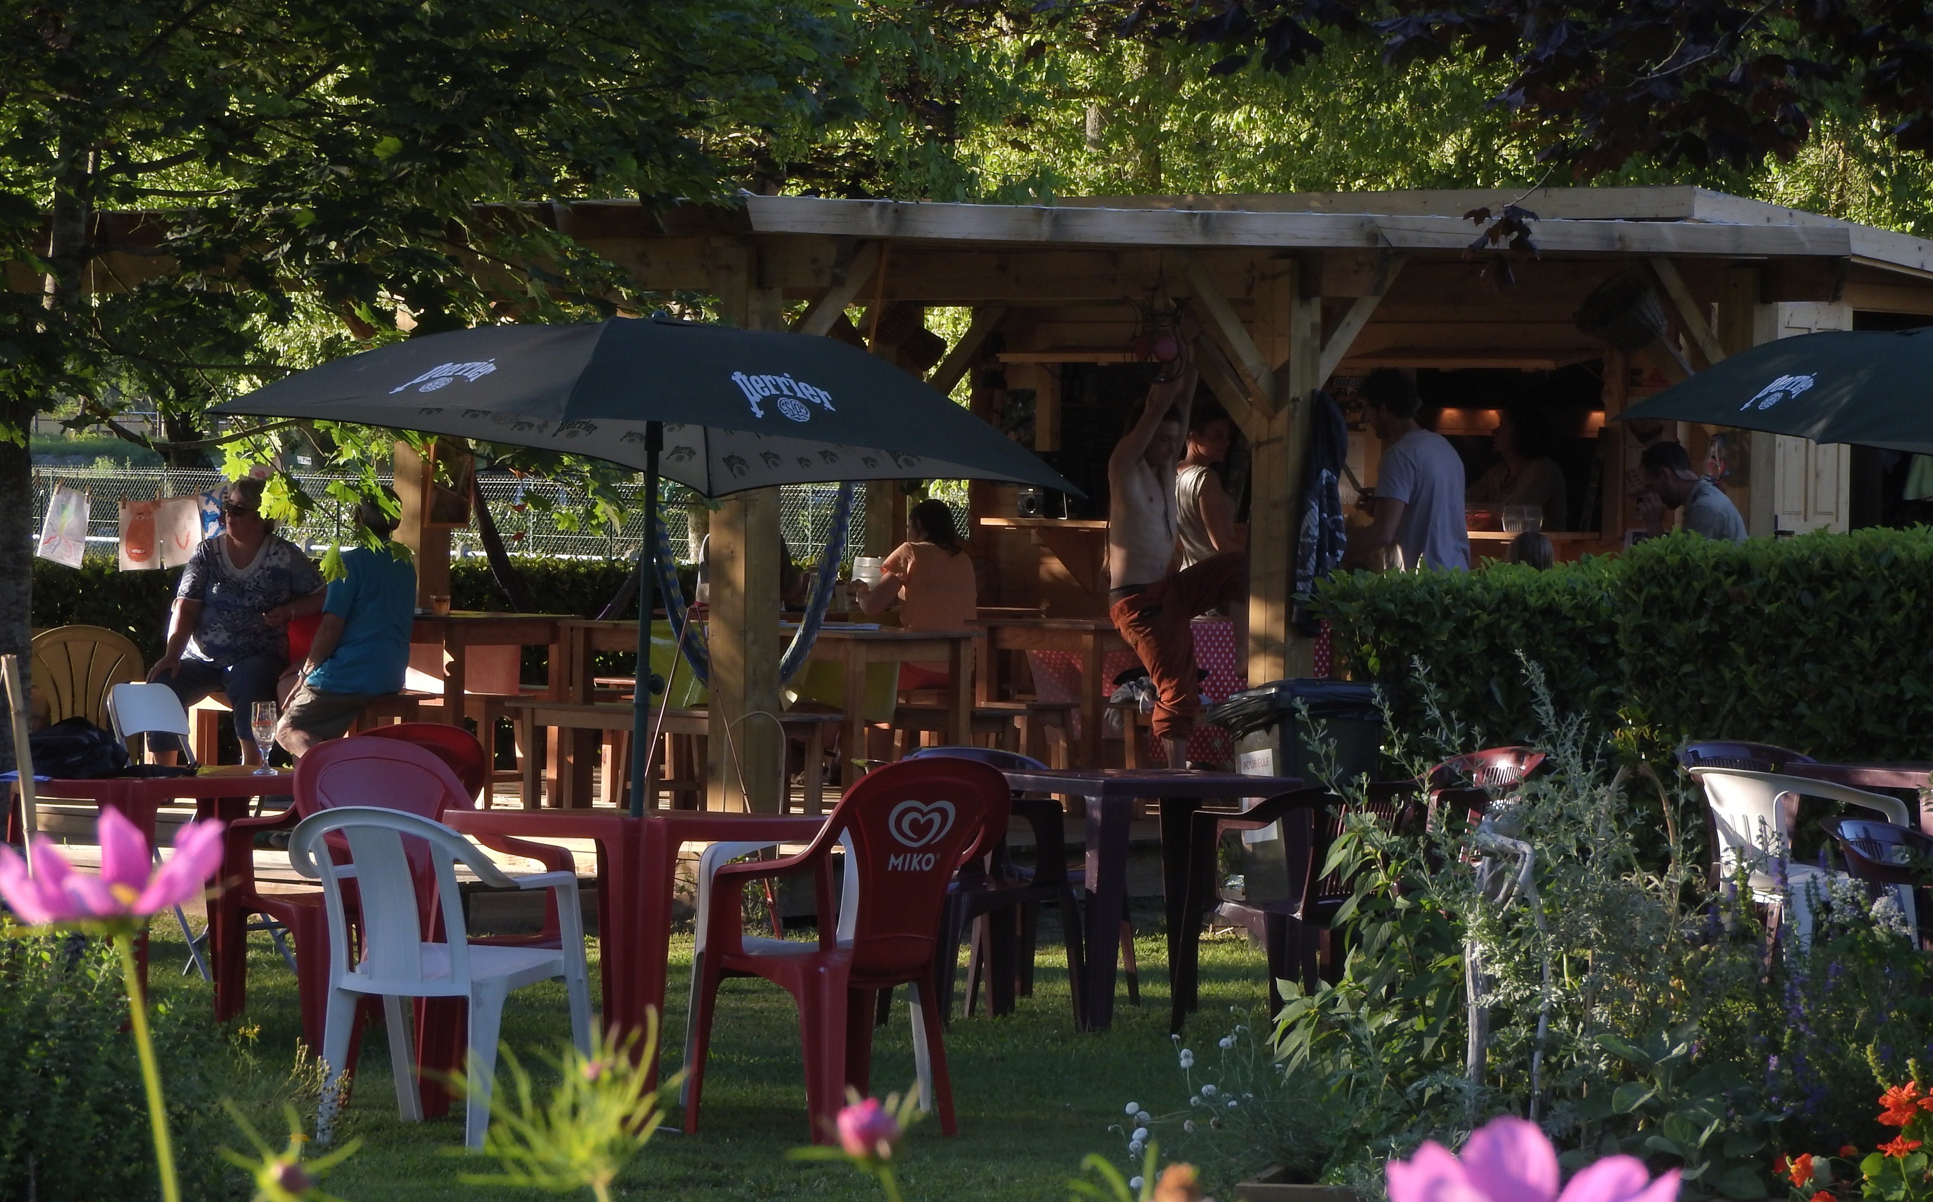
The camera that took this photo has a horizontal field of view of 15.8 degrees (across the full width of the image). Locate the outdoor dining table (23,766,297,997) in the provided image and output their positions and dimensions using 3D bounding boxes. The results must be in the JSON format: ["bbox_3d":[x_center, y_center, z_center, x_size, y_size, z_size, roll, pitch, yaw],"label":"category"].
[{"bbox_3d":[-2.310,0.875,20.500,0.720,0.730,0.720,1,0,-29],"label":"outdoor dining table"}]

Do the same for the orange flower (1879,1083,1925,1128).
[{"bbox_3d":[1.112,0.600,8.300,0.050,0.052,0.045,0,0,0],"label":"orange flower"}]

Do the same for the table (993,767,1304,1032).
[{"bbox_3d":[0.515,0.873,20.450,0.720,0.725,0.720,0,0,-28],"label":"table"}]

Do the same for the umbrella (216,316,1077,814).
[{"bbox_3d":[-0.760,0.280,16.500,1.460,1.900,1.460,3,-1,-38],"label":"umbrella"}]

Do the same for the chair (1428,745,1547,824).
[{"bbox_3d":[1.550,0.868,22.300,0.570,0.820,0.570,1,0,-37],"label":"chair"}]

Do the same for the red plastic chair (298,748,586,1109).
[{"bbox_3d":[-1.293,0.795,17.000,0.580,0.880,0.580,0,0,32],"label":"red plastic chair"}]

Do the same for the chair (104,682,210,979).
[{"bbox_3d":[-2.330,0.715,21.600,0.510,0.890,0.460,1,0,42],"label":"chair"}]

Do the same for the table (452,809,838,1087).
[{"bbox_3d":[-0.769,0.862,16.300,0.730,0.727,0.730,0,0,44],"label":"table"}]

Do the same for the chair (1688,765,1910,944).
[{"bbox_3d":[2.720,0.930,22.700,0.570,0.780,0.570,1,0,-36],"label":"chair"}]

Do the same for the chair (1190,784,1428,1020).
[{"bbox_3d":[0.955,0.893,20.200,0.570,0.770,0.570,1,0,44],"label":"chair"}]

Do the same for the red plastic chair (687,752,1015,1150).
[{"bbox_3d":[-0.300,0.797,16.100,0.570,0.870,0.580,1,0,-43],"label":"red plastic chair"}]

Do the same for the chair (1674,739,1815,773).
[{"bbox_3d":[2.820,0.890,24.100,0.570,0.810,0.570,1,0,-37],"label":"chair"}]

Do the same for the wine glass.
[{"bbox_3d":[-2.020,0.396,20.100,0.072,0.207,0.072,0,0,0],"label":"wine glass"}]

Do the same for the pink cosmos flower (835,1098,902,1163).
[{"bbox_3d":[-0.029,0.159,2.100,0.019,0.019,0.019,-12,0,0],"label":"pink cosmos flower"}]

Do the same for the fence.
[{"bbox_3d":[-5.250,-0.665,70.300,0.070,1.150,17.000,0,0,-37],"label":"fence"}]

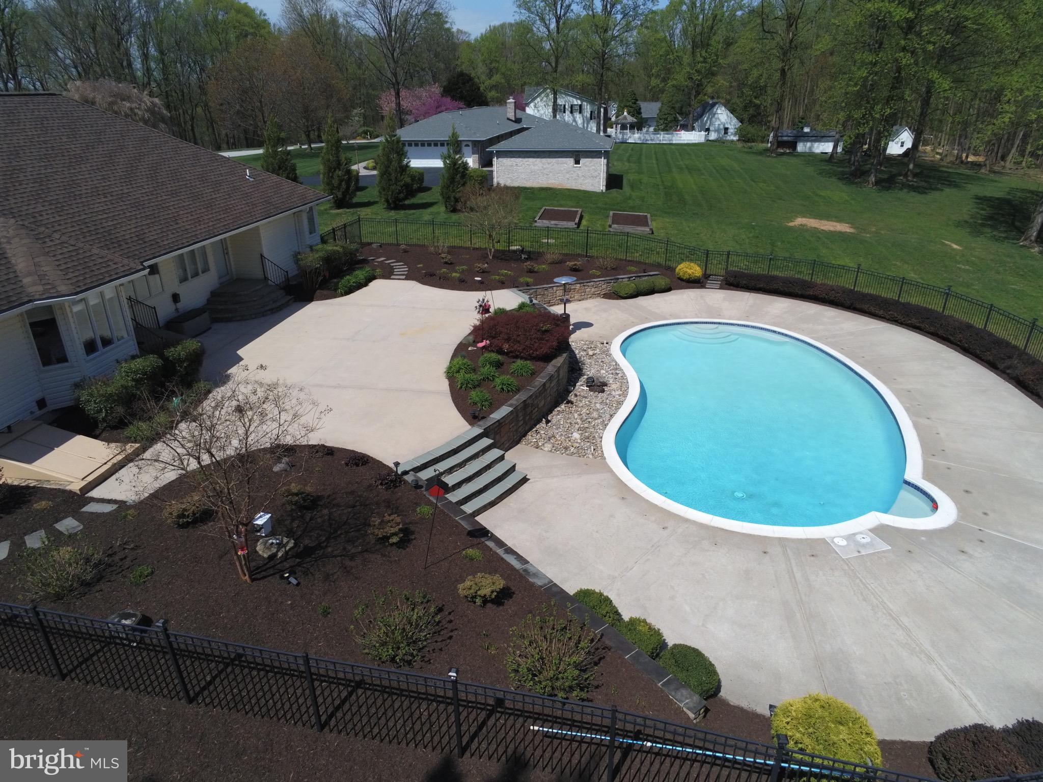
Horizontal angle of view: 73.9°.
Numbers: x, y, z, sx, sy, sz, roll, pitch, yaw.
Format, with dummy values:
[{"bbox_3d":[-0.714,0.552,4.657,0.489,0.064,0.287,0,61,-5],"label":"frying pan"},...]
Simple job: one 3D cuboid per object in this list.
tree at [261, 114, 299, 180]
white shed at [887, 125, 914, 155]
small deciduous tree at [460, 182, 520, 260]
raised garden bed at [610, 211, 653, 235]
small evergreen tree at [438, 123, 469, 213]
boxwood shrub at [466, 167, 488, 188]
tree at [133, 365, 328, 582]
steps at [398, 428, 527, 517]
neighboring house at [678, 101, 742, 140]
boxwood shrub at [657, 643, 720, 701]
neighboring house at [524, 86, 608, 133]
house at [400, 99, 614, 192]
[{"bbox_3d":[-14.929,-14.192,42.789,2.100,5.250,2.100,-9,25,-16],"label":"tree"},{"bbox_3d":[49.312,-33.261,91.797,3.500,3.400,4.200,0,24,3],"label":"white shed"},{"bbox_3d":[-1.371,-7.525,30.857,2.650,3.360,2.550,-1,24,0],"label":"small deciduous tree"},{"bbox_3d":[6.450,-9.980,41.000,2.440,0.310,4.750,2,24,8],"label":"raised garden bed"},{"bbox_3d":[-4.075,-13.062,40.315,1.850,4.800,1.850,-3,24,-5],"label":"small evergreen tree"},{"bbox_3d":[-3.226,-15.019,48.905,1.650,1.450,1.650,-2,24,-3],"label":"boxwood shrub"},{"bbox_3d":[-4.250,1.465,10.557,2.750,3.520,2.700,-1,24,0],"label":"tree"},{"bbox_3d":[-1.153,1.848,15.074,1.790,0.880,2.370,17,30,36],"label":"steps"},{"bbox_3d":[28.144,-40.421,103.382,7.600,5.300,6.600,-3,24,-4],"label":"neighboring house"},{"bbox_3d":[2.405,4.085,10.060,0.940,0.640,0.920,-1,24,1],"label":"boxwood shrub"},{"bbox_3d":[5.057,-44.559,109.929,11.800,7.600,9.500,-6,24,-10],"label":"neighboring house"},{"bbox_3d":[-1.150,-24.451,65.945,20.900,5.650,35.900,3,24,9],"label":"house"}]

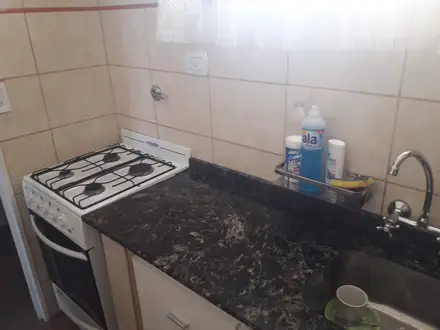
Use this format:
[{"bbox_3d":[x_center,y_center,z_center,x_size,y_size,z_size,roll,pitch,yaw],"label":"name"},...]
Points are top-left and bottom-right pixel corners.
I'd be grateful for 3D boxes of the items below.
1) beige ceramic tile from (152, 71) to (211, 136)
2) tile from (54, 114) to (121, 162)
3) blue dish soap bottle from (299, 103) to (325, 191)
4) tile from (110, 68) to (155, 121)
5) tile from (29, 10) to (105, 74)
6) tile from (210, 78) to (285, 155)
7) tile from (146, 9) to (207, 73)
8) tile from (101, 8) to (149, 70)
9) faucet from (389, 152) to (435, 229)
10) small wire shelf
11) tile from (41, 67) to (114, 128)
[{"bbox_3d":[-0.166,-0.271,1.543,0.347,0.251,0.010,17,30,38],"label":"beige ceramic tile"},{"bbox_3d":[-0.675,-0.105,1.842,0.010,0.251,0.352,17,30,38],"label":"tile"},{"bbox_3d":[0.285,-0.045,1.109,0.080,0.285,0.055,17,30,38],"label":"blue dish soap bottle"},{"bbox_3d":[-0.428,-0.353,1.758,0.347,0.251,0.010,17,30,38],"label":"tile"},{"bbox_3d":[-0.692,-0.570,1.646,0.010,0.251,0.352,17,30,38],"label":"tile"},{"bbox_3d":[0.097,-0.189,1.328,0.347,0.251,0.010,17,30,38],"label":"tile"},{"bbox_3d":[-0.174,-0.503,1.445,0.347,0.251,0.010,17,30,38],"label":"tile"},{"bbox_3d":[-0.437,-0.585,1.659,0.347,0.251,0.010,17,30,38],"label":"tile"},{"bbox_3d":[0.511,0.065,0.953,0.125,0.205,0.092,9,25,25],"label":"faucet"},{"bbox_3d":[0.323,0.063,1.129,0.280,0.080,0.122,17,30,38],"label":"small wire shelf"},{"bbox_3d":[-0.683,-0.338,1.744,0.010,0.251,0.352,17,30,38],"label":"tile"}]

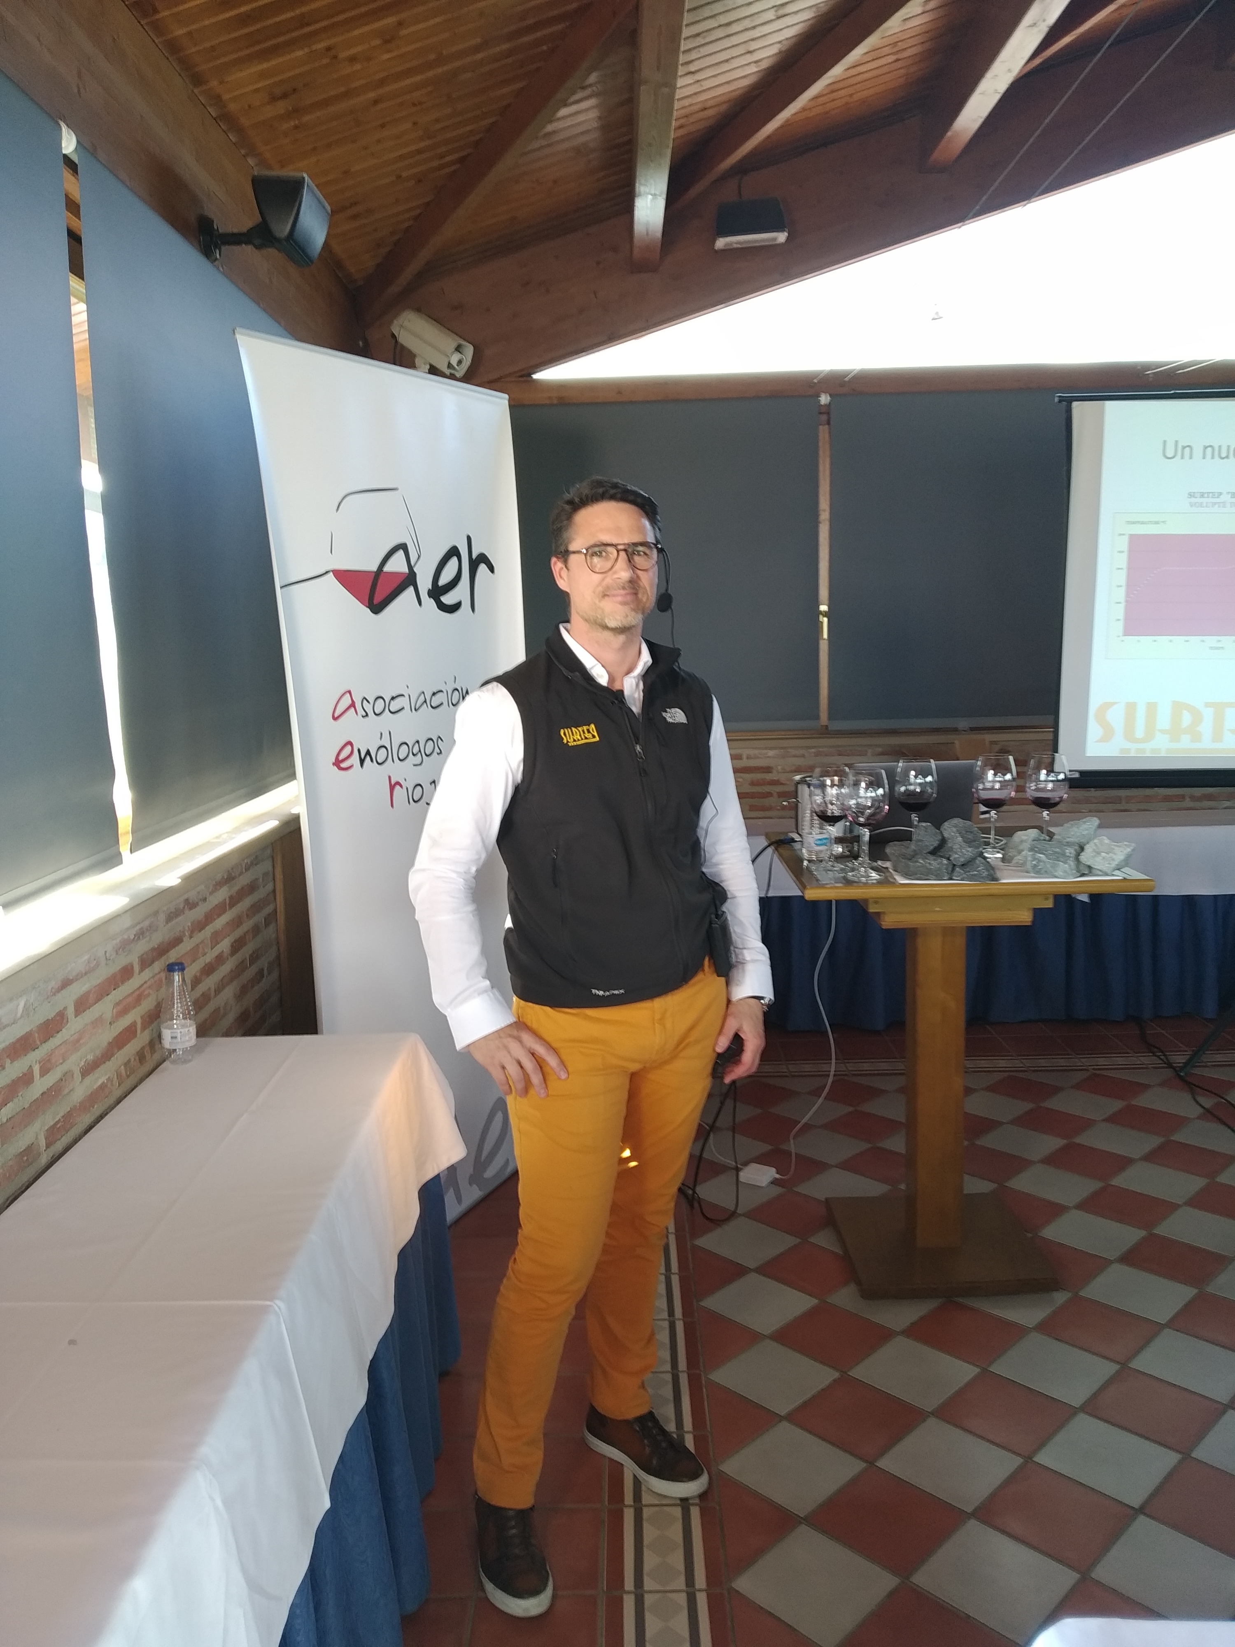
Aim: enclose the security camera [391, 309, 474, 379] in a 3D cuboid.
[{"bbox_3d":[-0.704,-1.835,4.749,0.300,0.120,0.130,35,20,15],"label":"security camera"}]

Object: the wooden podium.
[{"bbox_3d":[0.753,0.558,2.948,0.710,0.985,0.720,-1,8,0],"label":"wooden podium"}]

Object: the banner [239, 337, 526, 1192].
[{"bbox_3d":[-0.482,0.002,3.031,0.100,2.120,0.890,1,8,30],"label":"banner"}]

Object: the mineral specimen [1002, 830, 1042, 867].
[{"bbox_3d":[0.906,0.044,2.773,0.086,0.080,0.085,-1,8,0],"label":"mineral specimen"}]

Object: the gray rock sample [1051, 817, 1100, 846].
[{"bbox_3d":[1.038,0.022,2.800,0.108,0.075,0.085,-2,8,1],"label":"gray rock sample"}]

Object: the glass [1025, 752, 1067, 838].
[{"bbox_3d":[0.989,-0.043,2.850,0.093,0.225,0.093,-2,8,1],"label":"glass"}]

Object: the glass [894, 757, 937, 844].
[{"bbox_3d":[0.690,-0.033,2.852,0.093,0.225,0.093,-2,8,1],"label":"glass"}]

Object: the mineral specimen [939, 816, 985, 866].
[{"bbox_3d":[0.751,0.038,2.690,0.095,0.100,0.080,-2,8,1],"label":"mineral specimen"}]

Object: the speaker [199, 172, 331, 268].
[{"bbox_3d":[-0.895,-1.507,3.140,0.285,0.170,0.240,-2,8,1],"label":"speaker"}]

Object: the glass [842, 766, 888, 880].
[{"bbox_3d":[0.527,0.001,2.626,0.098,0.225,0.098,-1,8,0],"label":"glass"}]

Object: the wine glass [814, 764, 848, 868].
[{"bbox_3d":[0.483,-0.018,2.769,0.098,0.225,0.098,-1,8,0],"label":"wine glass"}]

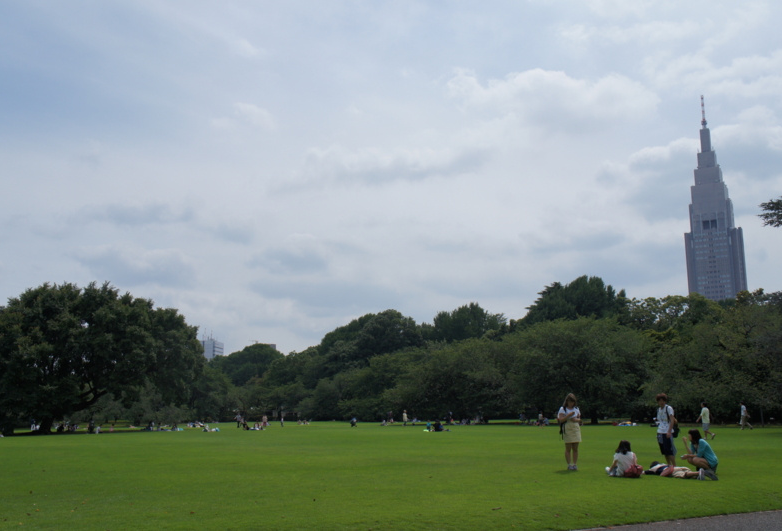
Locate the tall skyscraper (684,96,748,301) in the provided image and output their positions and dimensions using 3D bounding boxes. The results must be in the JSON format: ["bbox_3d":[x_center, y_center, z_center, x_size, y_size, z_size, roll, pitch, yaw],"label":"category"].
[{"bbox_3d":[279.911,-16.177,710.527,43.000,271.000,43.000,-6,-11,28],"label":"tall skyscraper"}]

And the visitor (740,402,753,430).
[{"bbox_3d":[21.705,9.184,50.138,0.740,1.700,0.480,-5,-11,24],"label":"visitor"}]

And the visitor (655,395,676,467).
[{"bbox_3d":[6.064,3.684,18.076,0.400,1.720,0.500,5,-11,-29],"label":"visitor"}]

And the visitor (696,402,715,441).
[{"bbox_3d":[14.582,7.215,38.081,0.820,1.700,0.500,-5,-11,24],"label":"visitor"}]

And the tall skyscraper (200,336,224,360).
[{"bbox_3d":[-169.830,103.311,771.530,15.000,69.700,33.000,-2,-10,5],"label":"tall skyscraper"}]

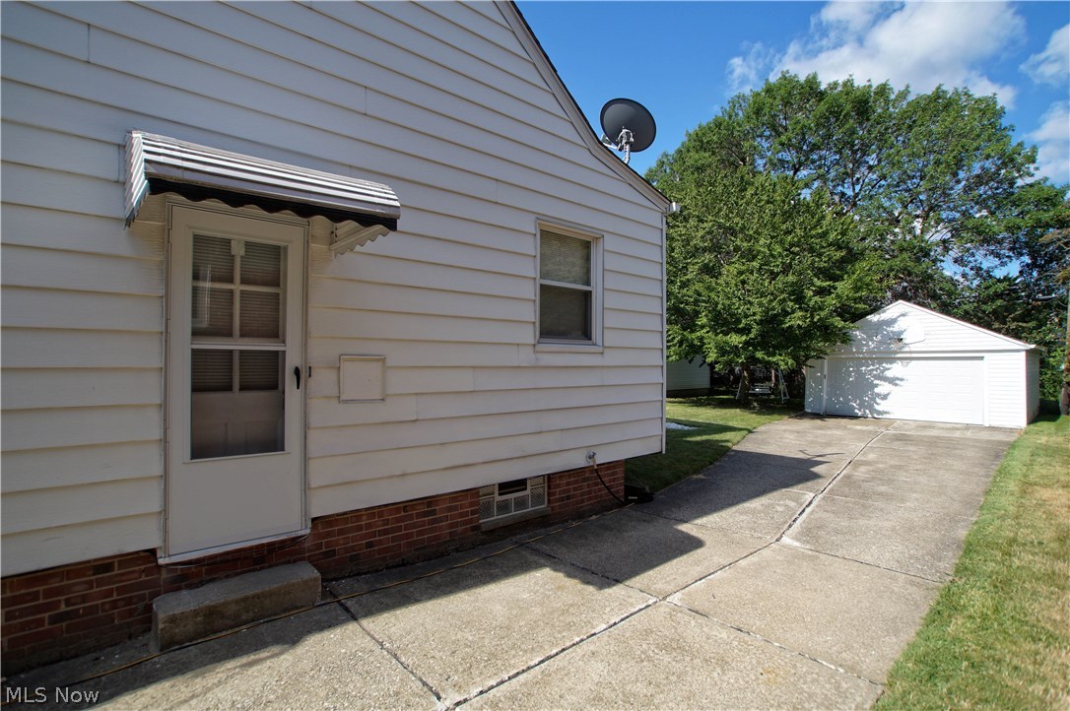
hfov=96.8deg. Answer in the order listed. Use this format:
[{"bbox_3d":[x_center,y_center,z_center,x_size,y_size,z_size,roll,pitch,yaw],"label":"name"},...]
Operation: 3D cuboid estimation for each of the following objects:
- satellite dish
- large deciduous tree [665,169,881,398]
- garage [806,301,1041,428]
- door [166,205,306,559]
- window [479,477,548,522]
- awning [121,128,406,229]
[{"bbox_3d":[1.084,-2.666,5.650,0.710,0.770,0.550,0,0,-20],"label":"satellite dish"},{"bbox_3d":[9.332,-3.150,20.500,10.500,10.300,11.000,1,-1,-38],"label":"large deciduous tree"},{"bbox_3d":[14.829,0.182,18.325,6.100,4.100,6.300,1,-1,-41],"label":"garage"},{"bbox_3d":[-1.854,0.148,3.002,0.740,2.060,0.080,1,-1,-38],"label":"door"},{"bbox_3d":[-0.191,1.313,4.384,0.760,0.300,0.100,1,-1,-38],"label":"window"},{"bbox_3d":[-1.491,-0.948,2.542,1.140,0.660,1.150,1,-1,-38],"label":"awning"}]

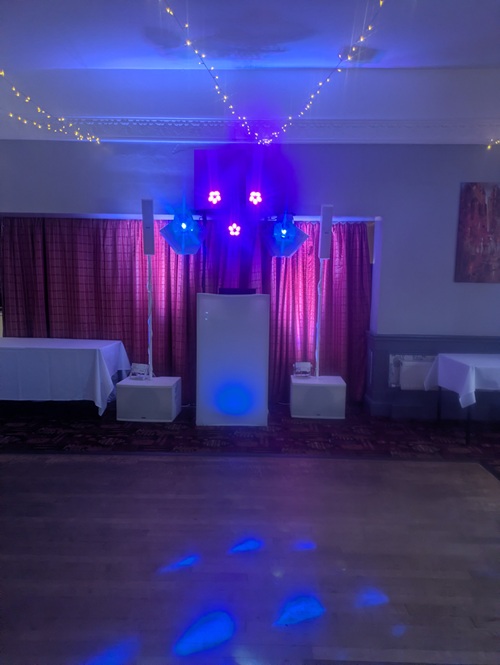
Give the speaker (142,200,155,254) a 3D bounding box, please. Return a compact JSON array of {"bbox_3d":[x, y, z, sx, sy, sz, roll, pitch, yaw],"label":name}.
[{"bbox_3d":[-1.056,-1.100,5.020,0.109,0.565,0.125,-2,6,-9],"label":"speaker"}]

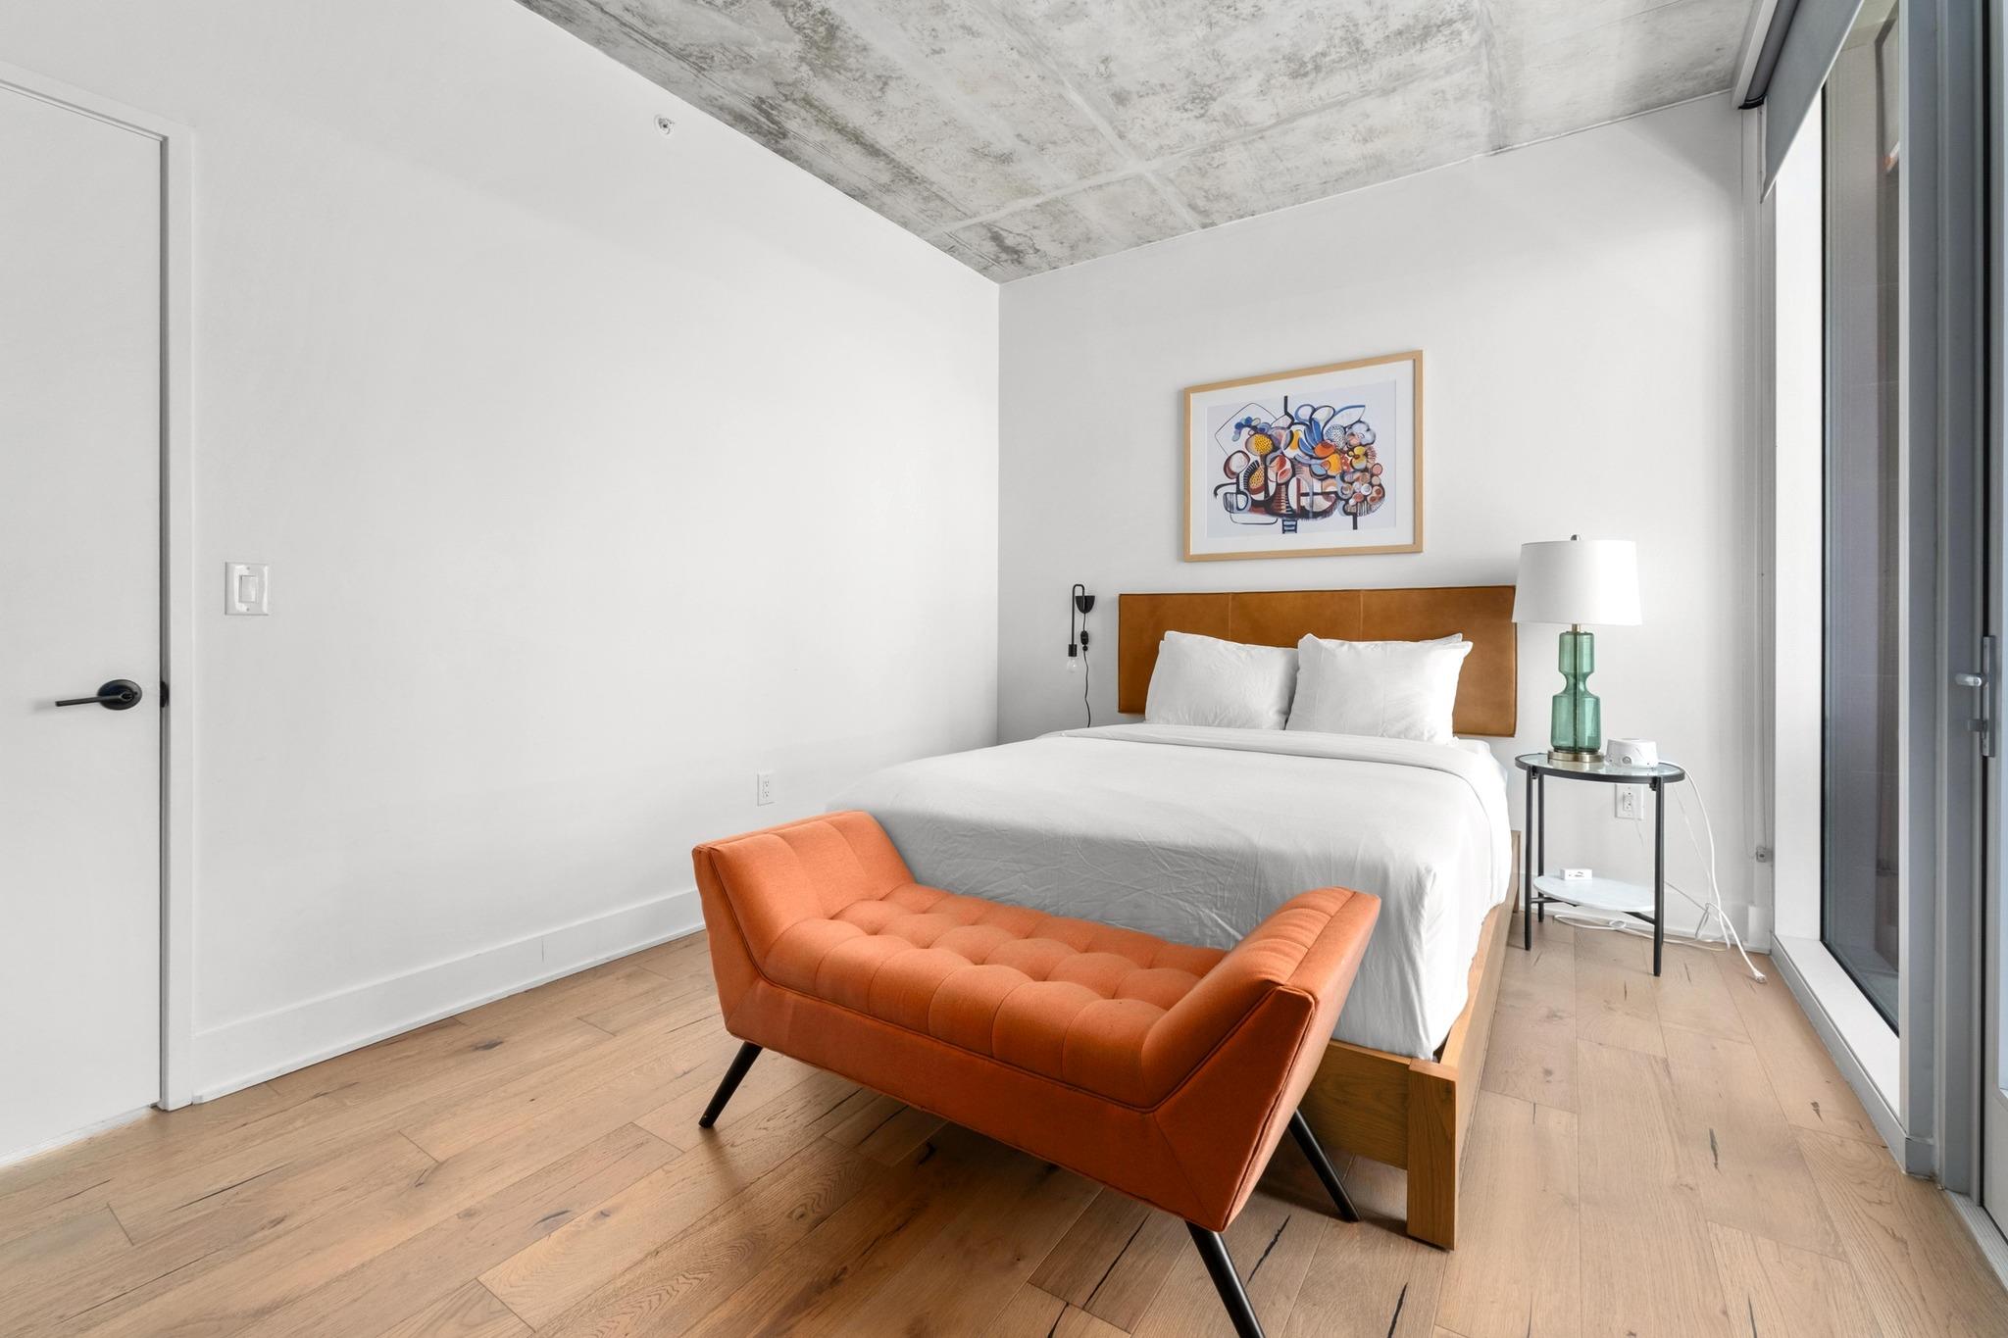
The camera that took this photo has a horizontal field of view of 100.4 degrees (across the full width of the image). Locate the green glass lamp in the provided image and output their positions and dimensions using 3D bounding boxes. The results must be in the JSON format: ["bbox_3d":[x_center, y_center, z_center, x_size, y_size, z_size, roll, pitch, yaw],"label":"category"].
[{"bbox_3d":[2.010,-0.076,2.940,0.370,0.780,0.370,1,2,34],"label":"green glass lamp"}]

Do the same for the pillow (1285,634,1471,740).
[{"bbox_3d":[1.427,0.080,3.226,0.640,0.430,0.190,1,-9,34],"label":"pillow"}]

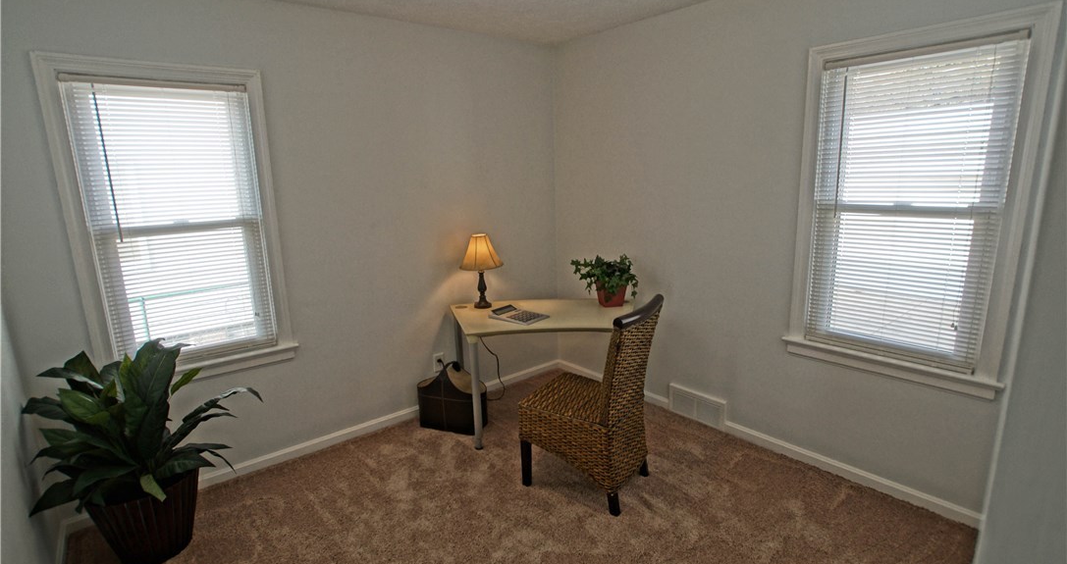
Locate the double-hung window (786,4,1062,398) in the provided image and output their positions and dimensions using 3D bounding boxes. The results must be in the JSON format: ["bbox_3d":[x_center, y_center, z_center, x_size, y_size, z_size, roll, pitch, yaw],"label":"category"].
[{"bbox_3d":[1.612,-0.313,2.111,0.120,1.500,0.860,-10,14,-39],"label":"double-hung window"}]

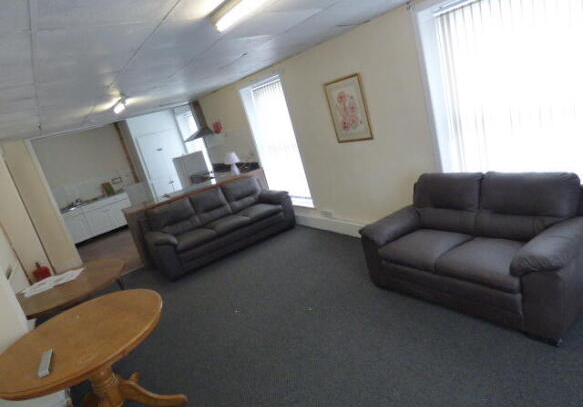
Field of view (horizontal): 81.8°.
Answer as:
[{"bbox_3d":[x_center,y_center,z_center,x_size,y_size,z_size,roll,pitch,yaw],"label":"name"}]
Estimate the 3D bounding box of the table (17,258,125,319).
[{"bbox_3d":[-1.939,1.098,3.137,1.010,0.750,1.010,-23,17,-32],"label":"table"}]

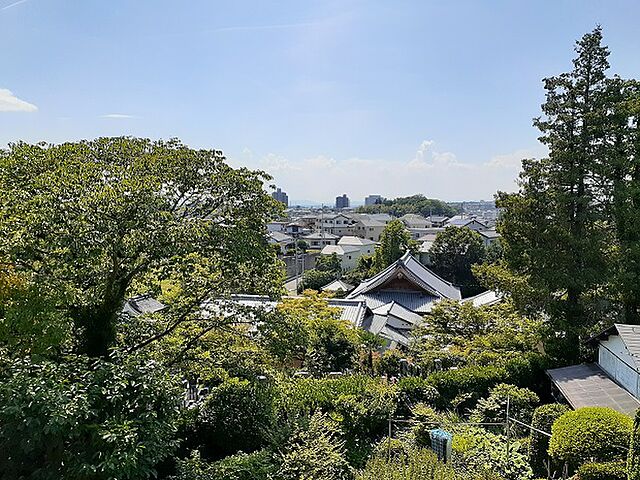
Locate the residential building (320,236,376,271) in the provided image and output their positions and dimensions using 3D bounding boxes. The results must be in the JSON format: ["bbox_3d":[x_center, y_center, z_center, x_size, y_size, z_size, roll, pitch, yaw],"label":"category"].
[{"bbox_3d":[8.465,3.810,153.657,11.500,9.200,19.000,2,4,23],"label":"residential building"}]

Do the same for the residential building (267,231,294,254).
[{"bbox_3d":[-9.891,0.626,125.000,7.800,5.900,7.800,2,4,20],"label":"residential building"}]

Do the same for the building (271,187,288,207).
[{"bbox_3d":[-50.151,-47.969,618.154,19.000,36.000,17.000,1,4,15],"label":"building"}]

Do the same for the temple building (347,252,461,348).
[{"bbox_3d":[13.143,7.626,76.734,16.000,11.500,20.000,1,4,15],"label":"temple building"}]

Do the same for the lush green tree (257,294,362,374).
[{"bbox_3d":[-0.528,5.806,31.000,6.300,5.200,5.700,0,4,0],"label":"lush green tree"}]

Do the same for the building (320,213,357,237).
[{"bbox_3d":[6.226,-5.048,168.000,12.000,7.800,9.500,-1,4,-9],"label":"building"}]

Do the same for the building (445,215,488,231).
[{"bbox_3d":[46.052,-4.273,158.000,10.500,7.000,10.000,-2,5,-30],"label":"building"}]

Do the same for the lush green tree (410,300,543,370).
[{"bbox_3d":[9.719,6.055,31.000,7.800,4.600,6.300,0,4,0],"label":"lush green tree"}]

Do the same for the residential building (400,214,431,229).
[{"bbox_3d":[35.402,-5.841,185.052,10.000,7.000,9.000,1,4,15],"label":"residential building"}]

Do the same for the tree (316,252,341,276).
[{"bbox_3d":[2.347,6.541,137.811,7.400,6.000,7.000,0,4,0],"label":"tree"}]

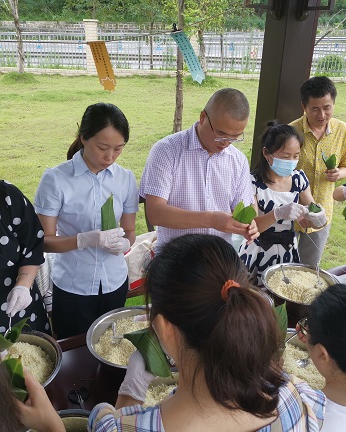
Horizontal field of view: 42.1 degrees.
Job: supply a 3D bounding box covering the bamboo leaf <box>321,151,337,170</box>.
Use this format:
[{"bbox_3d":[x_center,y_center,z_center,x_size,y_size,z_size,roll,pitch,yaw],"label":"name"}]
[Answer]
[{"bbox_3d":[0.801,-0.271,2.300,0.080,0.105,0.065,6,18,10],"label":"bamboo leaf"}]

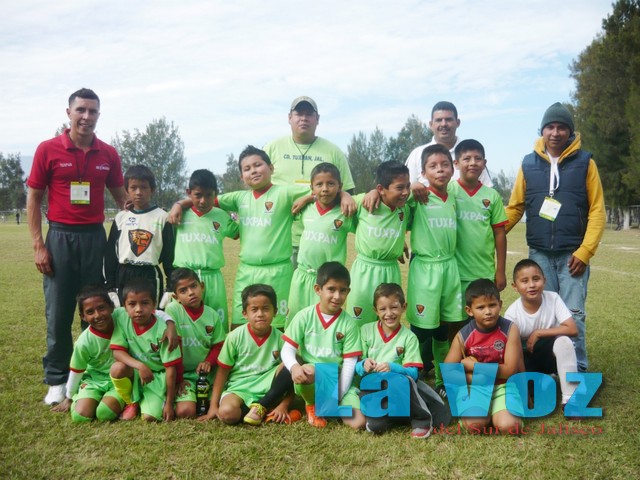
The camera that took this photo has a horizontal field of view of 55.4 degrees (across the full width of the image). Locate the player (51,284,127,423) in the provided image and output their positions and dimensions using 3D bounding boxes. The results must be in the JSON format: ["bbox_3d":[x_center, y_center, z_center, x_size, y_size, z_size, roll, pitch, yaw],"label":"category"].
[{"bbox_3d":[-1.228,0.569,3.294,0.450,0.670,0.500,-1,2,-18],"label":"player"}]

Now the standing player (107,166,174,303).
[{"bbox_3d":[-1.051,0.228,3.551,0.410,1.330,0.270,-1,2,-15],"label":"standing player"}]

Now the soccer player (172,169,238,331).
[{"bbox_3d":[-0.647,0.231,3.450,0.420,1.270,0.280,0,2,-9],"label":"soccer player"}]

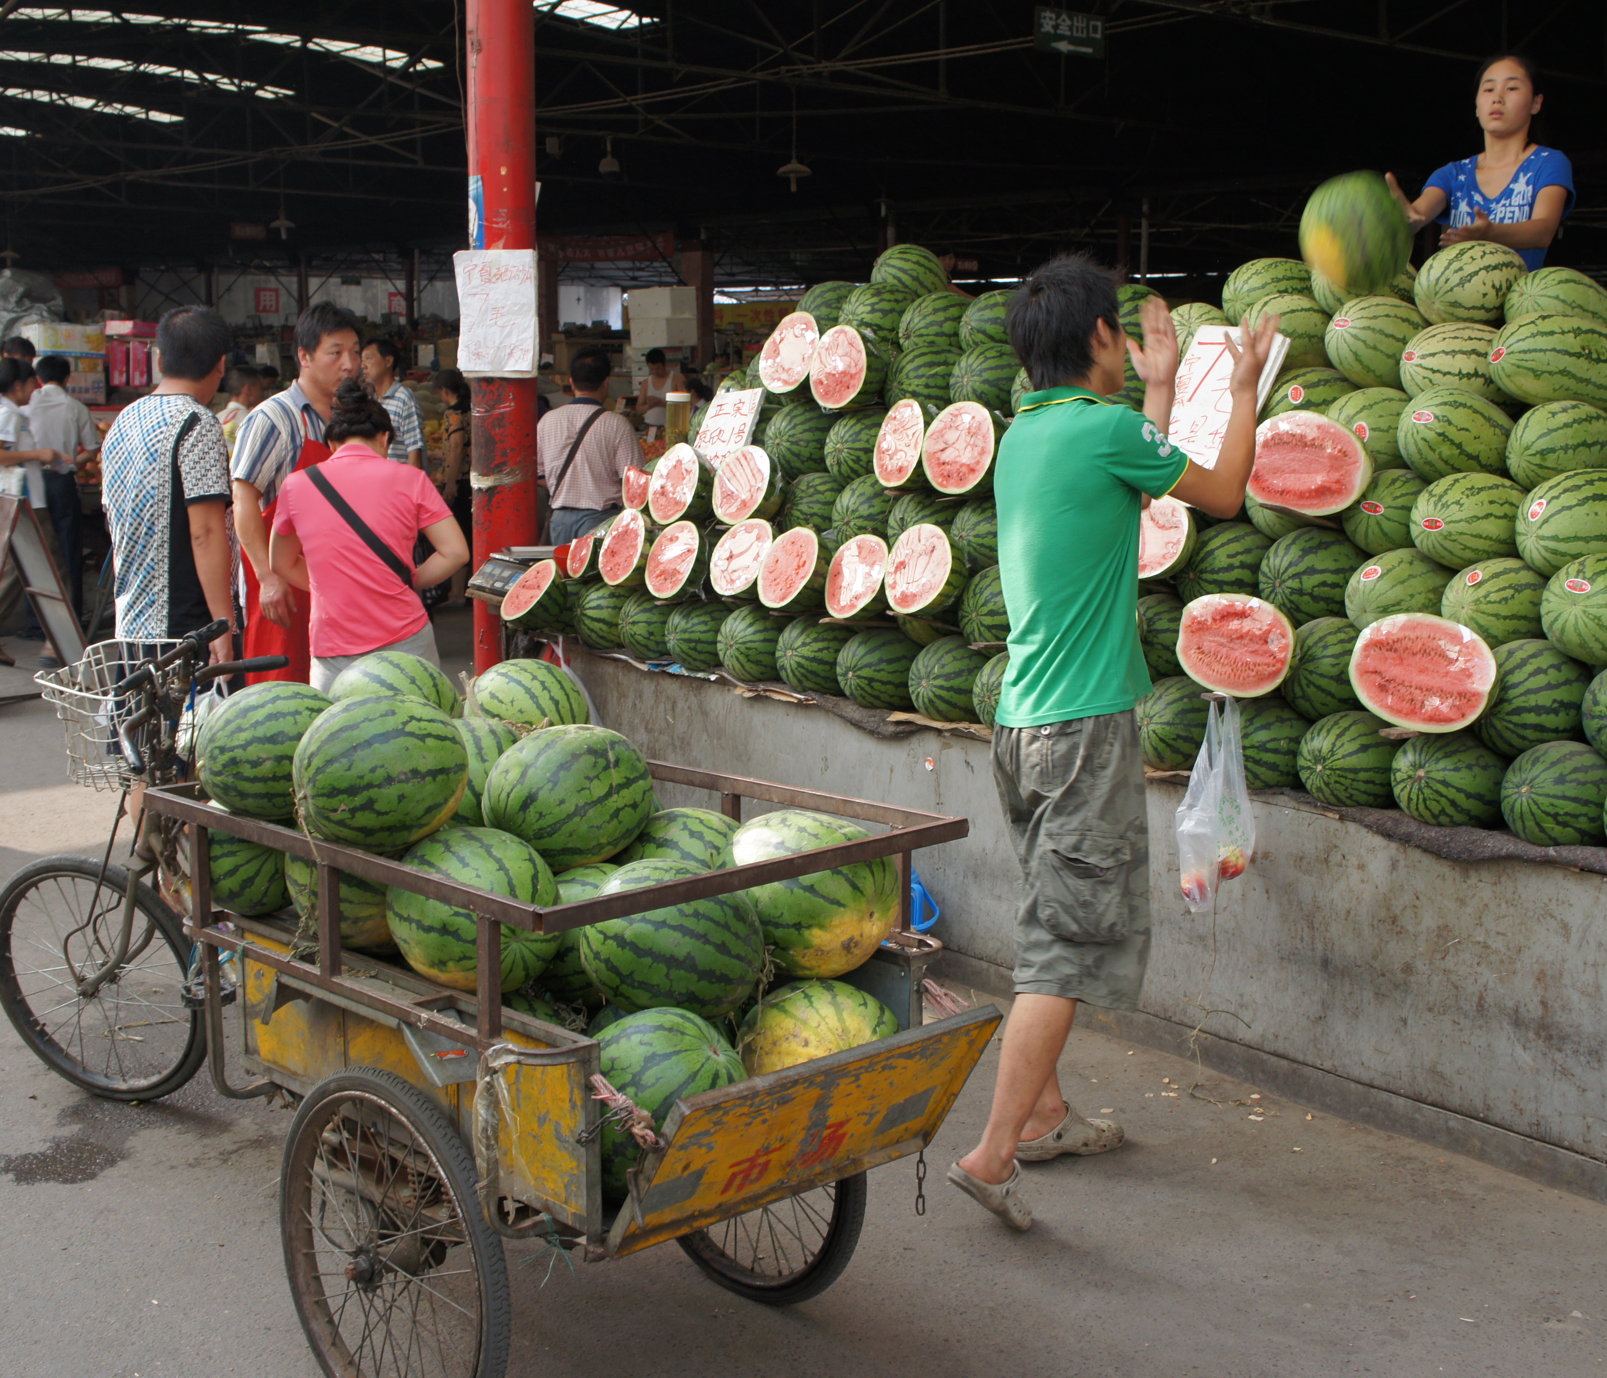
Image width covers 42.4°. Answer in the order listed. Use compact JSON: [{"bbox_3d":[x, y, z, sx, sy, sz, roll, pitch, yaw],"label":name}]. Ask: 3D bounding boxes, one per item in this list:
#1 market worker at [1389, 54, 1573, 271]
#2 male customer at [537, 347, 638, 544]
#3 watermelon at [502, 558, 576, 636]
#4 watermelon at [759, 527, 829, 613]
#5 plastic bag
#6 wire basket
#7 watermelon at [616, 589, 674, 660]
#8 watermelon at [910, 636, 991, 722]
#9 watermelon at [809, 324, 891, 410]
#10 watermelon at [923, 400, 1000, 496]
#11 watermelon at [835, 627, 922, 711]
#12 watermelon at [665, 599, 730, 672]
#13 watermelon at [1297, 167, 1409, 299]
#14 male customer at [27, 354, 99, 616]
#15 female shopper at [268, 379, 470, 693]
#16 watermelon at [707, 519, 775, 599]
[{"bbox_3d":[1.841,-0.912,5.671,0.500,1.600,0.550,8,11,39],"label":"market worker"},{"bbox_3d":[-0.924,-0.666,9.029,0.500,1.630,0.330,0,9,-5],"label":"male customer"},{"bbox_3d":[-0.856,-0.292,6.856,0.140,0.250,0.250,34,-12,-35],"label":"watermelon"},{"bbox_3d":[0.006,-0.325,6.004,0.140,0.250,0.250,24,-8,-39],"label":"watermelon"},{"bbox_3d":[0.907,0.254,4.548,0.120,0.480,0.170,-7,12,-40],"label":"plastic bag"},{"bbox_3d":[-1.447,0.052,4.330,0.220,0.220,0.300,5,22,25],"label":"wire basket"},{"bbox_3d":[-0.464,-0.196,6.342,0.240,0.215,0.215,-7,12,-40],"label":"watermelon"},{"bbox_3d":[0.384,-0.031,5.340,0.259,0.225,0.225,-6,11,-39],"label":"watermelon"},{"bbox_3d":[0.162,-0.959,6.254,0.150,0.250,0.250,6,3,-42],"label":"watermelon"},{"bbox_3d":[0.478,-0.653,5.732,0.140,0.260,0.260,9,1,-44],"label":"watermelon"},{"bbox_3d":[0.209,-0.056,5.510,0.253,0.220,0.220,-6,11,-39],"label":"watermelon"},{"bbox_3d":[-0.306,-0.159,6.160,0.249,0.217,0.217,-6,11,-39],"label":"watermelon"},{"bbox_3d":[1.297,-1.065,4.850,0.255,0.280,0.255,-6,11,-39],"label":"watermelon"},{"bbox_3d":[-4.123,-1.115,11.605,0.500,1.600,0.420,-1,9,-11],"label":"male customer"},{"bbox_3d":[-1.173,-0.067,5.671,0.520,1.520,0.380,-1,9,-9],"label":"female shopper"},{"bbox_3d":[-0.134,-0.365,6.172,0.140,0.250,0.250,25,-9,-41],"label":"watermelon"}]

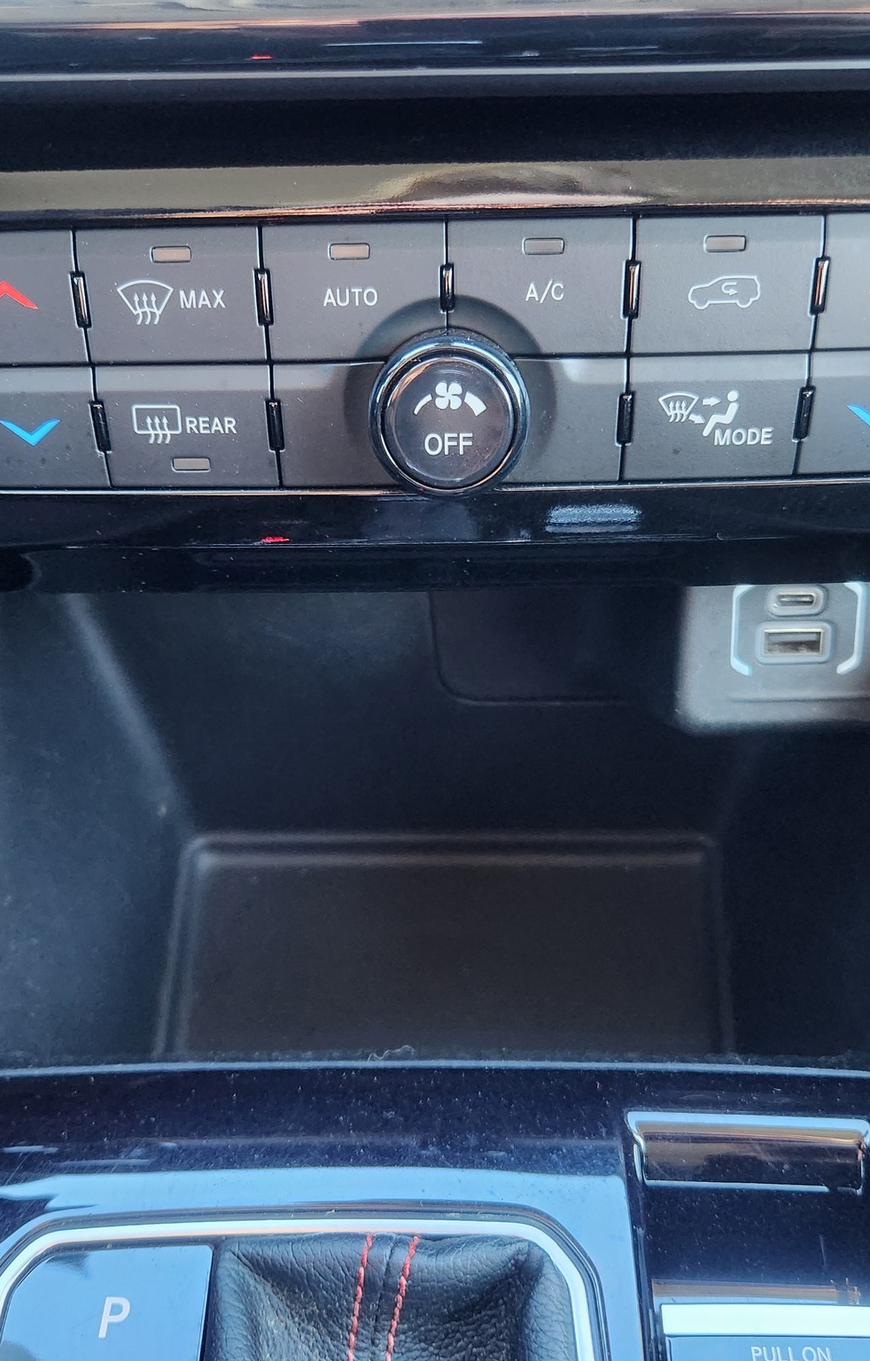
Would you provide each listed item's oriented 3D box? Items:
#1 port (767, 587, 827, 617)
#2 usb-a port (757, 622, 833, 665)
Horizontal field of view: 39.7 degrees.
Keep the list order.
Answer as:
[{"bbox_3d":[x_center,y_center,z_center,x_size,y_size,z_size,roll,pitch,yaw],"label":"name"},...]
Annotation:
[{"bbox_3d":[0.082,-0.018,0.274,0.013,0.007,0.006,-1,15,0],"label":"port"},{"bbox_3d":[0.082,-0.009,0.276,0.017,0.010,0.006,-1,15,0],"label":"usb-a port"}]

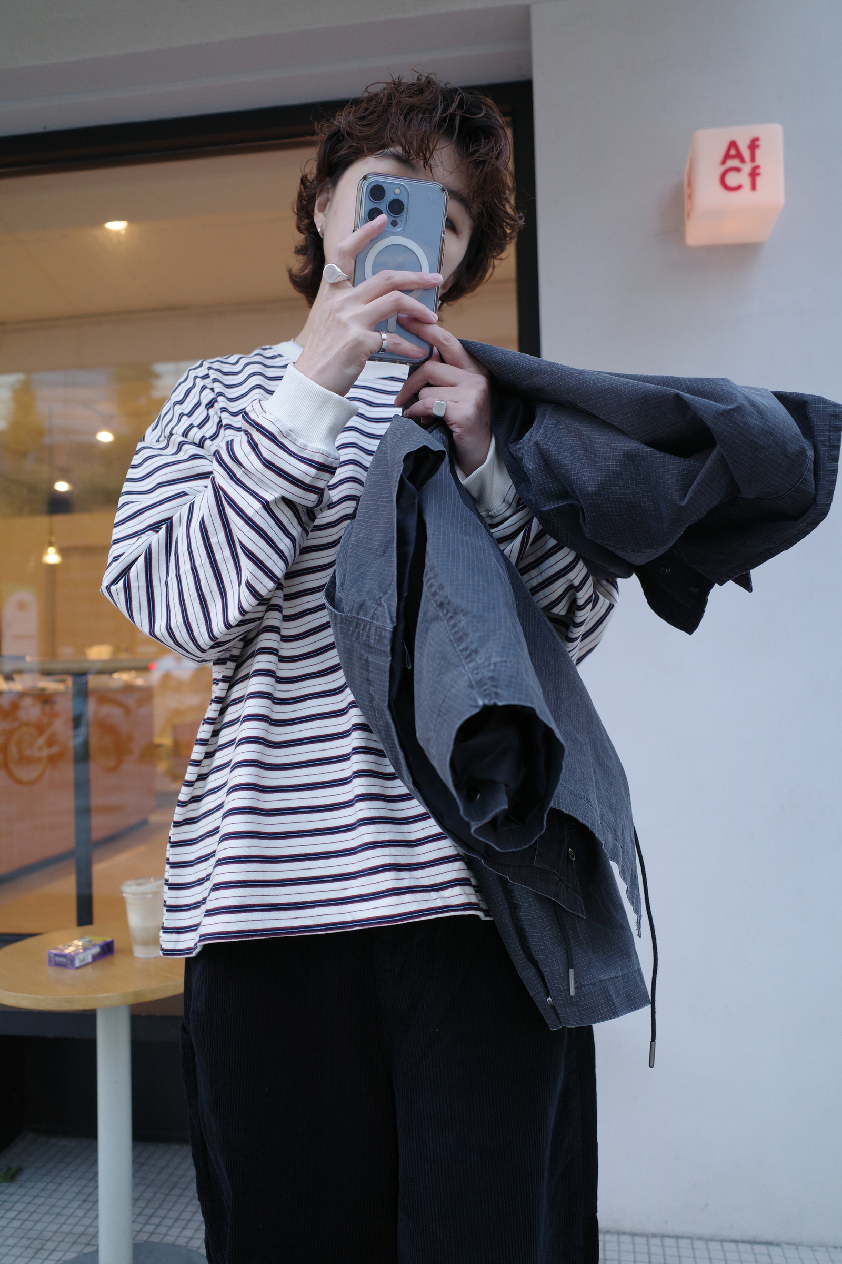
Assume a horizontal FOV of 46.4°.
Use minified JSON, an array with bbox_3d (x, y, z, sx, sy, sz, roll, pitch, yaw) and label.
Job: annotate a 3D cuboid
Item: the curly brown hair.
[{"bbox_3d":[-0.015,-0.466,1.030,0.240,0.235,0.250,16,-1,-19],"label":"curly brown hair"}]

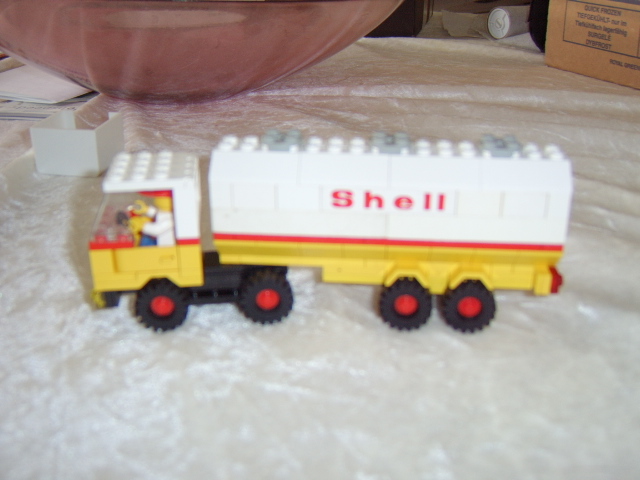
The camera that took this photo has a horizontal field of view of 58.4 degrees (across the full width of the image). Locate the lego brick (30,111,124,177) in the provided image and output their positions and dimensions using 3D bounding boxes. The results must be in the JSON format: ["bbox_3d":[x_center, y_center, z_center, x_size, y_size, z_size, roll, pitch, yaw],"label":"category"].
[{"bbox_3d":[-0.178,-0.072,0.424,0.046,0.033,0.054,1,24,2],"label":"lego brick"}]

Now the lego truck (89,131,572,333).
[{"bbox_3d":[0.001,-0.005,0.228,0.182,0.076,0.043,1,24,1],"label":"lego truck"}]

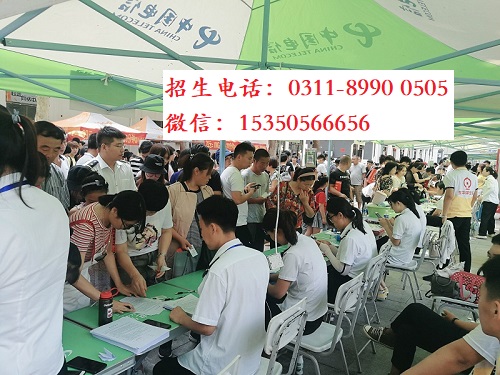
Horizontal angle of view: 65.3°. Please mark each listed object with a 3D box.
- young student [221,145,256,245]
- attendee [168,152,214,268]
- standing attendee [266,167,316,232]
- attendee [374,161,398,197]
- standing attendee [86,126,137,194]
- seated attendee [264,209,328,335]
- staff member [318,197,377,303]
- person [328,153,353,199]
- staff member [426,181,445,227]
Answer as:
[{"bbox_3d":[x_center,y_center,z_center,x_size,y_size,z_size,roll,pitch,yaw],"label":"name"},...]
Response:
[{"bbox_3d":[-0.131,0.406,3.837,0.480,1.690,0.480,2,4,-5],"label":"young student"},{"bbox_3d":[-0.478,0.518,3.003,0.500,1.570,0.400,-2,5,-44],"label":"attendee"},{"bbox_3d":[0.447,0.537,4.200,0.500,1.540,0.420,-2,3,-34],"label":"standing attendee"},{"bbox_3d":[2.450,0.378,7.000,0.420,1.600,0.460,2,3,34],"label":"attendee"},{"bbox_3d":[-1.064,0.407,2.907,0.340,1.710,0.520,5,5,42],"label":"standing attendee"},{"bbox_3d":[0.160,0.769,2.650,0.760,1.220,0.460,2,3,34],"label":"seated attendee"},{"bbox_3d":[0.760,0.694,3.420,0.780,1.210,0.500,4,5,32],"label":"staff member"},{"bbox_3d":[1.402,0.321,6.156,0.500,1.680,0.420,0,5,-32],"label":"person"},{"bbox_3d":[3.339,0.552,6.800,0.780,1.270,0.480,2,3,34],"label":"staff member"}]

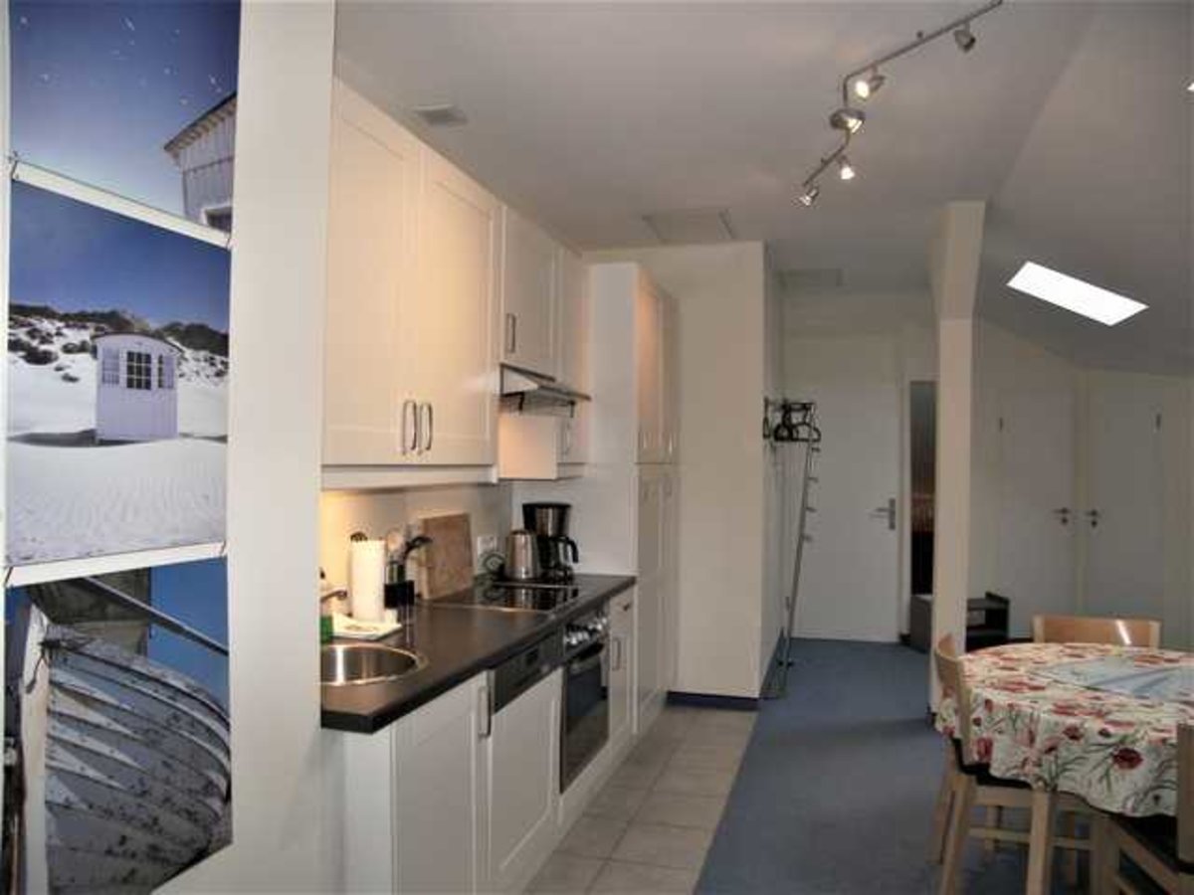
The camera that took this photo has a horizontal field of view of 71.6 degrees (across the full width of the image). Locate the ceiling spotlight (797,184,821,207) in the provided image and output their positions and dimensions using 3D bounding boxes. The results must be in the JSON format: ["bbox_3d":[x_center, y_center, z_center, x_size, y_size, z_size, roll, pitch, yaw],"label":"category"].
[{"bbox_3d":[0.912,-1.084,3.551,0.090,0.085,0.070,-32,5,-9],"label":"ceiling spotlight"}]

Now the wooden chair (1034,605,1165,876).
[{"bbox_3d":[1.853,1.064,2.973,0.440,0.840,0.500,0,-1,18],"label":"wooden chair"}]

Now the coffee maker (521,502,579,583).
[{"bbox_3d":[-0.217,0.412,3.769,0.232,0.332,0.180,0,-1,17],"label":"coffee maker"}]

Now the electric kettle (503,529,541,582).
[{"bbox_3d":[-0.328,0.467,3.661,0.155,0.217,0.190,0,-1,17],"label":"electric kettle"}]

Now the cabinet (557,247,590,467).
[{"bbox_3d":[-0.283,-0.390,3.720,0.363,0.943,0.430,0,-1,17],"label":"cabinet"}]

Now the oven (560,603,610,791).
[{"bbox_3d":[-0.287,0.930,3.265,0.570,0.590,0.595,0,-1,18],"label":"oven"}]

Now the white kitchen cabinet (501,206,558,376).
[{"bbox_3d":[-0.427,-0.593,3.342,0.375,0.577,0.600,0,-1,18],"label":"white kitchen cabinet"}]

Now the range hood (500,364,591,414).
[{"bbox_3d":[-0.360,-0.234,3.315,0.522,0.120,0.600,0,-1,18],"label":"range hood"}]

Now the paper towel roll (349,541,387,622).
[{"bbox_3d":[-0.738,0.430,2.679,0.110,0.254,0.110,0,-1,0],"label":"paper towel roll"}]

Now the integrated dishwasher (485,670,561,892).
[{"bbox_3d":[-0.501,1.003,2.608,0.608,0.550,0.615,0,-1,17],"label":"integrated dishwasher"}]

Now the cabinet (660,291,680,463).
[{"bbox_3d":[0.110,-0.372,4.578,0.608,0.919,0.490,0,-1,17],"label":"cabinet"}]

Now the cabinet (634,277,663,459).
[{"bbox_3d":[-0.034,-0.380,4.112,0.608,0.919,0.485,0,-1,17],"label":"cabinet"}]

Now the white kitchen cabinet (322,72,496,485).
[{"bbox_3d":[-0.685,-0.413,2.533,0.375,0.964,1.090,0,-1,18],"label":"white kitchen cabinet"}]

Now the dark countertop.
[{"bbox_3d":[-0.426,0.580,2.813,0.628,0.037,2.194,0,-1,17],"label":"dark countertop"}]

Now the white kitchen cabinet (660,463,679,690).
[{"bbox_3d":[0.101,0.709,4.561,0.608,1.230,0.490,0,-1,17],"label":"white kitchen cabinet"}]

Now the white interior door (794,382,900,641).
[{"bbox_3d":[1.989,0.517,6.585,0.820,2.020,0.060,0,-1,14],"label":"white interior door"}]

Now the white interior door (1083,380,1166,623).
[{"bbox_3d":[3.858,0.540,6.079,0.060,2.000,0.800,1,-1,-3],"label":"white interior door"}]

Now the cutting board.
[{"bbox_3d":[-0.608,0.433,3.357,0.035,0.320,0.360,-4,-2,18],"label":"cutting board"}]

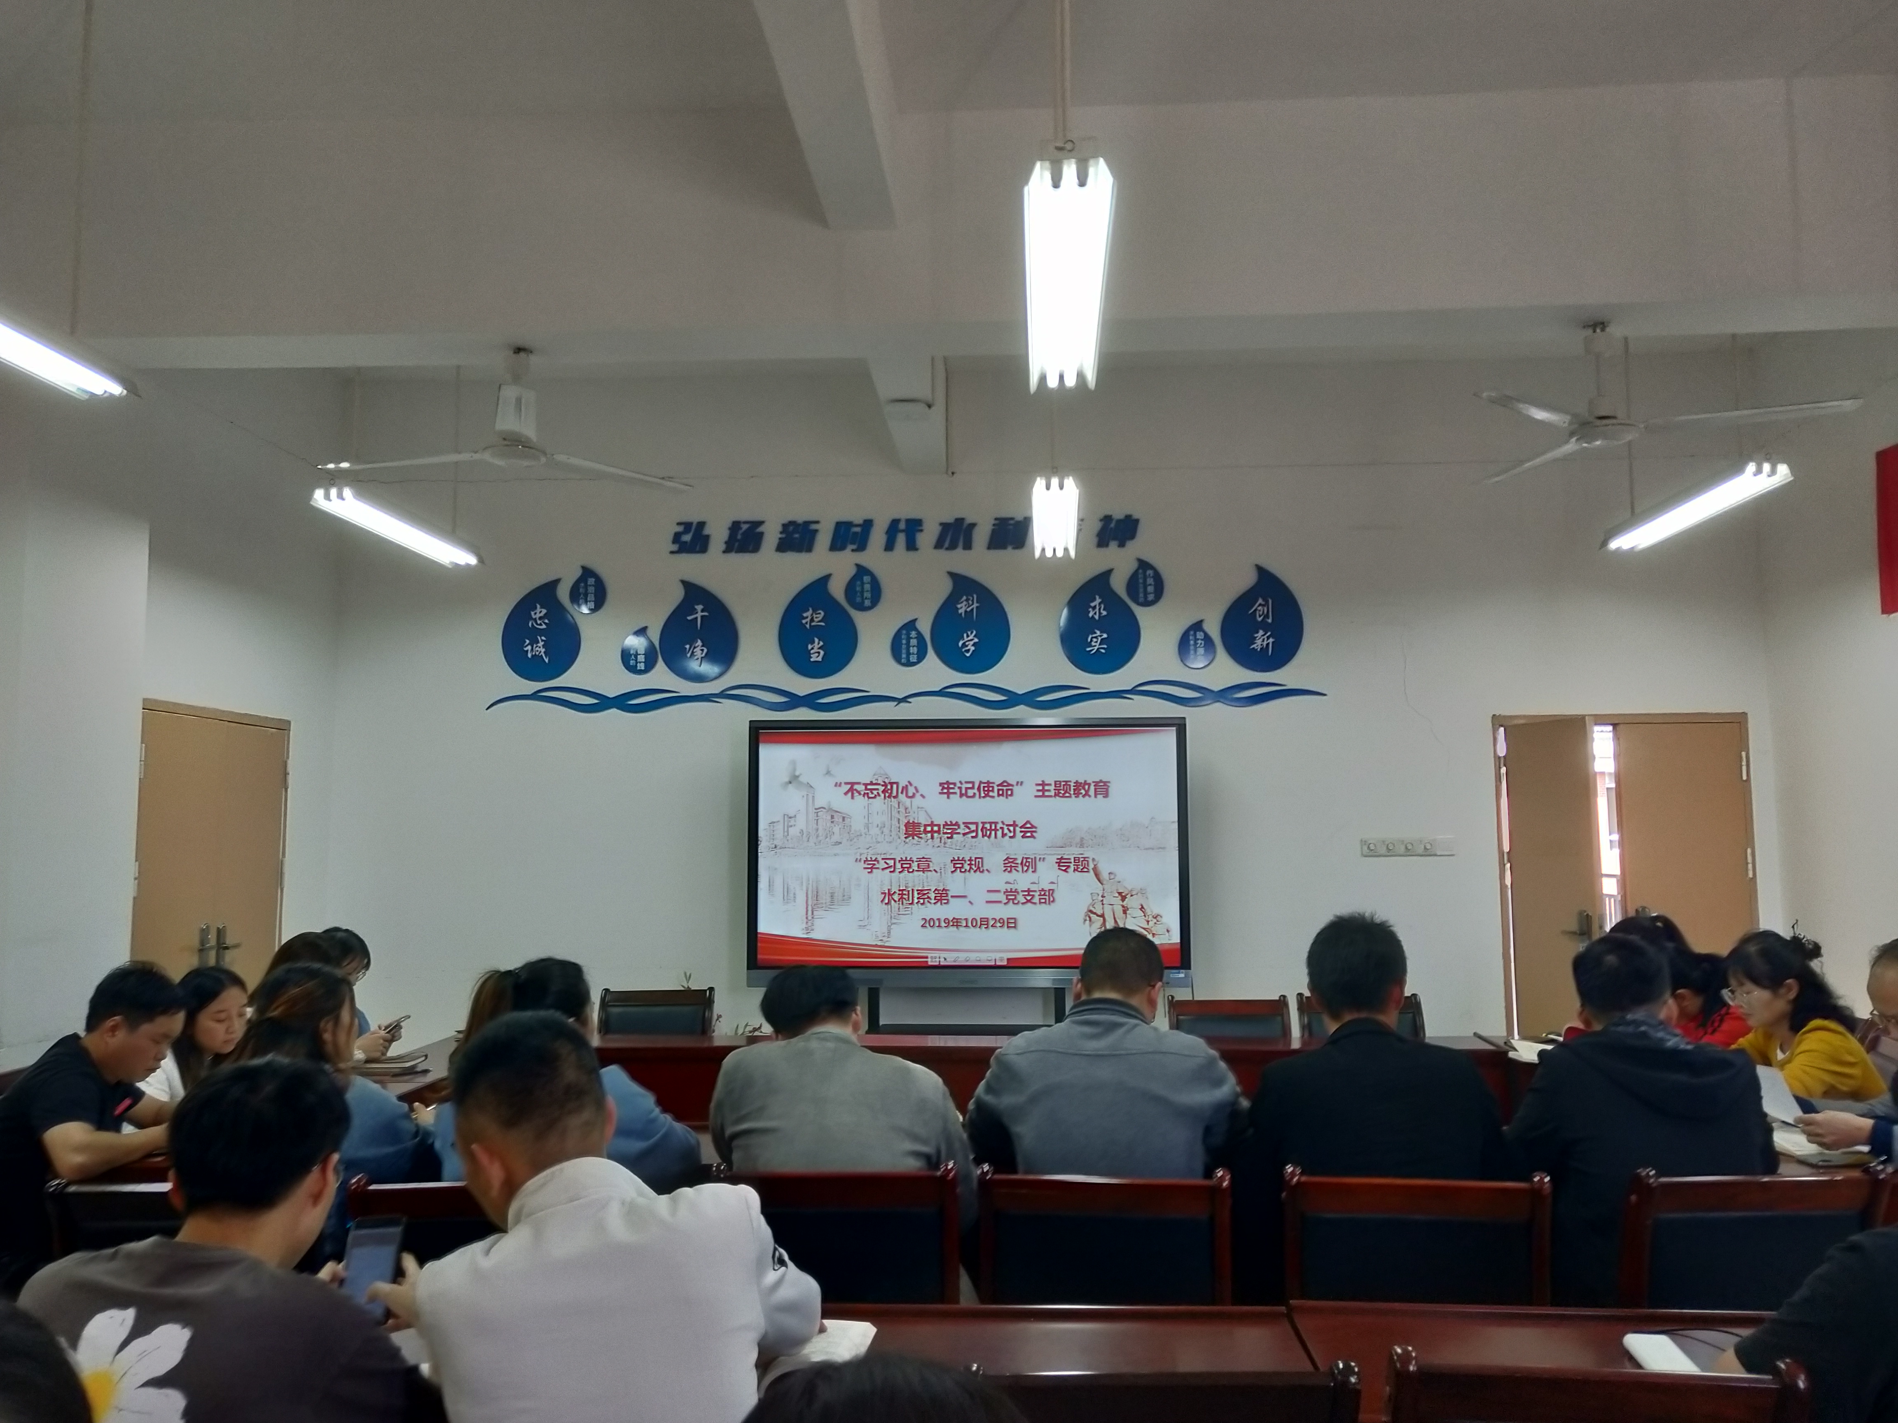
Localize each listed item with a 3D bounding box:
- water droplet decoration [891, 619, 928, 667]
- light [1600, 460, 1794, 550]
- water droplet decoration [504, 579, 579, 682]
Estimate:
[{"bbox_3d":[-0.192,-0.338,6.755,0.180,0.247,0.020,-1,-6,4],"label":"water droplet decoration"},{"bbox_3d":[2.979,-0.813,5.511,0.180,0.080,1.230,-1,-6,4],"label":"light"},{"bbox_3d":[-1.990,-0.396,6.700,0.393,0.513,0.020,-1,-5,4],"label":"water droplet decoration"}]

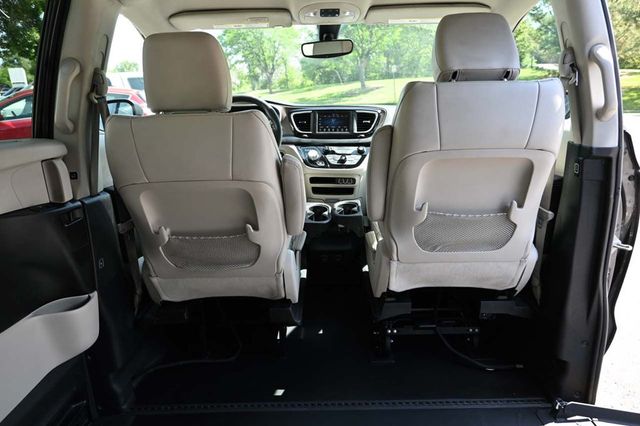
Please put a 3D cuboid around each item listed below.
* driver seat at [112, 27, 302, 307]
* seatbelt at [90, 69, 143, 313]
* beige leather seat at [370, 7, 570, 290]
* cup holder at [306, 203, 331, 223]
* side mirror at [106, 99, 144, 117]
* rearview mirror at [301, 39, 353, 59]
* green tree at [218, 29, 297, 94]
[{"bbox_3d":[-0.335,-0.161,1.621,0.580,0.890,0.770,0,15,1],"label":"driver seat"},{"bbox_3d":[-0.655,-0.026,1.439,0.110,0.860,0.200,0,15,1],"label":"seatbelt"},{"bbox_3d":[0.445,-0.203,1.642,0.570,0.920,0.770,0,15,1],"label":"beige leather seat"},{"bbox_3d":[-0.002,0.006,1.800,0.110,0.080,0.120,0,15,1],"label":"cup holder"},{"bbox_3d":[-1.015,-0.498,2.180,0.250,0.180,0.130,-1,15,-5],"label":"side mirror"},{"bbox_3d":[0.030,-0.764,1.980,0.250,0.080,0.050,4,15,15],"label":"rearview mirror"},{"bbox_3d":[-3.776,-11.592,27.049,6.000,7.600,6.000,0,15,1],"label":"green tree"}]

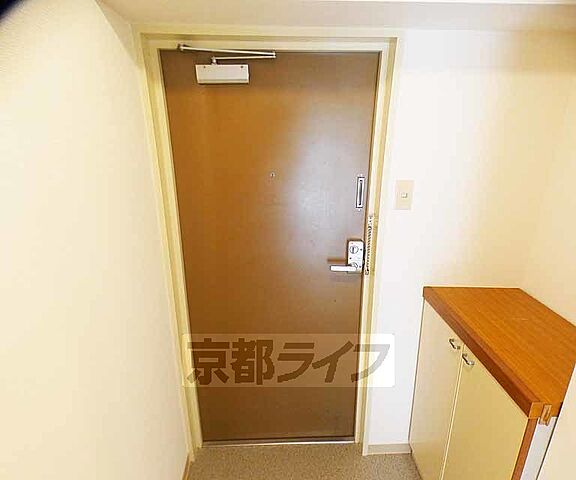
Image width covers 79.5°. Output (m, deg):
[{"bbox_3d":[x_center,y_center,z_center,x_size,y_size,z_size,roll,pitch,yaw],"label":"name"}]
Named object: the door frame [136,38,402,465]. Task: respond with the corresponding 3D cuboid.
[{"bbox_3d":[-0.055,0.194,1.595,0.936,2.002,0.126,-1,18,-2],"label":"door frame"}]

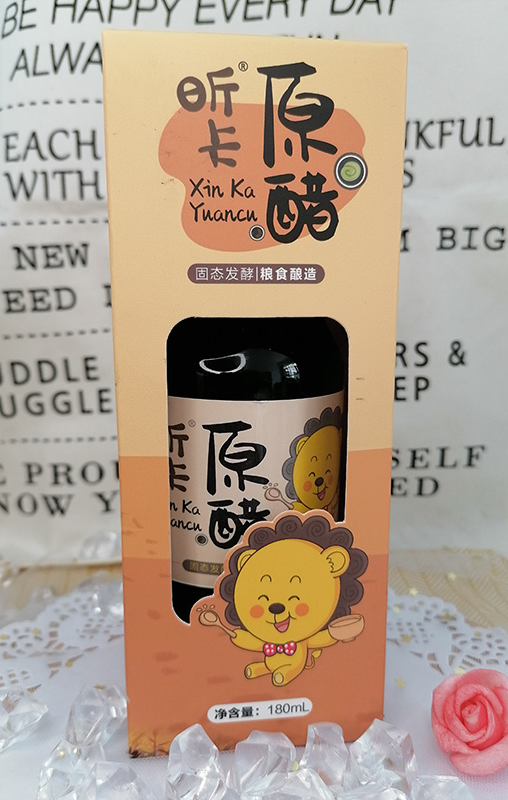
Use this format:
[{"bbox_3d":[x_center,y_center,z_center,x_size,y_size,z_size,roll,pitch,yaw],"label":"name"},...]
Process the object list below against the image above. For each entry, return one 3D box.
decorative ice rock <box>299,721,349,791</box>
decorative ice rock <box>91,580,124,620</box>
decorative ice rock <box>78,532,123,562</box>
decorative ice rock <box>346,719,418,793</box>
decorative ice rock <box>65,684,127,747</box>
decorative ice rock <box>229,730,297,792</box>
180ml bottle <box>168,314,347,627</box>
[{"bbox_3d":[0.019,0.092,0.161,0.013,0.015,0.011,0,9,0],"label":"decorative ice rock"},{"bbox_3d":[-0.056,0.079,0.246,0.016,0.014,0.014,0,9,0],"label":"decorative ice rock"},{"bbox_3d":[-0.074,0.070,0.300,0.020,0.014,0.014,0,9,0],"label":"decorative ice rock"},{"bbox_3d":[0.033,0.091,0.161,0.018,0.015,0.014,0,9,0],"label":"decorative ice rock"},{"bbox_3d":[-0.044,0.088,0.174,0.017,0.014,0.013,-2,9,-11],"label":"decorative ice rock"},{"bbox_3d":[0.003,0.093,0.161,0.017,0.012,0.012,0,9,0],"label":"decorative ice rock"},{"bbox_3d":[0.001,0.004,0.193,0.055,0.156,0.055,0,9,2],"label":"180ml bottle"}]

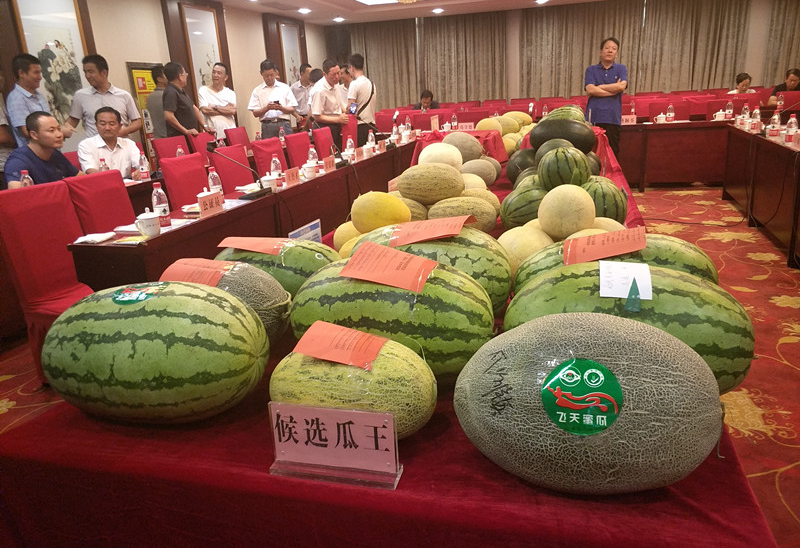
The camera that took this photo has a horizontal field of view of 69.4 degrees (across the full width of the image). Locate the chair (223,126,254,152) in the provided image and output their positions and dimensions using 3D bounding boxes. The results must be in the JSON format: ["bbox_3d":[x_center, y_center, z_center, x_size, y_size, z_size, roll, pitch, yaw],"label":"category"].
[{"bbox_3d":[-1.607,-1.146,6.544,0.560,0.970,0.440,3,19,18],"label":"chair"}]

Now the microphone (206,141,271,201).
[{"bbox_3d":[-0.902,-0.580,3.192,0.310,0.290,0.210,0,18,10],"label":"microphone"}]

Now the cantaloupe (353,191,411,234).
[{"bbox_3d":[-0.058,-0.193,1.810,0.188,0.137,0.140,-1,18,6],"label":"cantaloupe"}]

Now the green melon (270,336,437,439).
[{"bbox_3d":[-0.075,0.184,0.927,0.272,0.181,0.181,0,18,9],"label":"green melon"}]

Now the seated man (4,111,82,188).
[{"bbox_3d":[-2.234,-0.453,3.909,0.700,1.260,0.540,8,21,30],"label":"seated man"}]

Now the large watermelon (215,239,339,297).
[{"bbox_3d":[-0.303,0.019,1.423,0.368,0.222,0.213,-2,17,5],"label":"large watermelon"}]

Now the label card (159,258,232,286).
[{"bbox_3d":[-0.447,-0.001,1.261,0.165,0.030,0.100,4,47,17],"label":"label card"}]

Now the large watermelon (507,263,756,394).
[{"bbox_3d":[0.371,0.104,0.981,0.391,0.247,0.237,7,20,30],"label":"large watermelon"}]

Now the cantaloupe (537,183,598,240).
[{"bbox_3d":[0.465,-0.172,1.615,0.158,0.158,0.158,2,18,18],"label":"cantaloupe"}]

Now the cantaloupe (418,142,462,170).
[{"bbox_3d":[0.186,-0.523,2.661,0.200,0.165,0.190,-1,18,7],"label":"cantaloupe"}]

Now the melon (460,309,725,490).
[{"bbox_3d":[0.250,0.173,0.795,0.342,0.239,0.229,2,18,17],"label":"melon"}]

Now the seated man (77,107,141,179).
[{"bbox_3d":[-2.200,-0.689,4.703,0.520,1.300,0.720,-19,24,-41],"label":"seated man"}]

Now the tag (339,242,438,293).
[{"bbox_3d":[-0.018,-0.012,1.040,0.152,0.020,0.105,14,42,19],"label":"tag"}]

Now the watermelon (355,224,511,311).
[{"bbox_3d":[0.059,0.010,1.315,0.400,0.263,0.253,6,20,29],"label":"watermelon"}]

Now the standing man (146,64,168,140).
[{"bbox_3d":[-2.503,-1.410,6.344,0.300,1.680,0.500,-16,21,-35],"label":"standing man"}]

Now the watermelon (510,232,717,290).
[{"bbox_3d":[0.464,0.033,1.245,0.437,0.250,0.250,-4,18,-1],"label":"watermelon"}]

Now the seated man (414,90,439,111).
[{"bbox_3d":[0.473,-2.442,9.746,0.500,1.240,0.700,2,19,15],"label":"seated man"}]

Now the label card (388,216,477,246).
[{"bbox_3d":[0.063,-0.092,1.208,0.152,0.025,0.105,-8,35,0],"label":"label card"}]

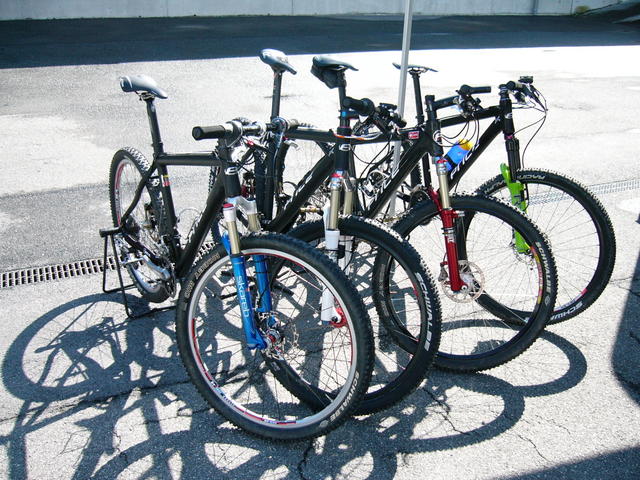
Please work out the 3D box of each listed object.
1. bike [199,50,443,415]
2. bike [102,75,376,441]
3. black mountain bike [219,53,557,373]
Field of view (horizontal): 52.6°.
[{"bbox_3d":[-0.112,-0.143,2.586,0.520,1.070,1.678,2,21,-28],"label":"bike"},{"bbox_3d":[-0.447,-0.041,2.357,0.530,1.002,1.669,-15,29,-32],"label":"bike"},{"bbox_3d":[0.237,-0.228,2.772,0.550,1.072,1.604,-13,28,-29],"label":"black mountain bike"}]

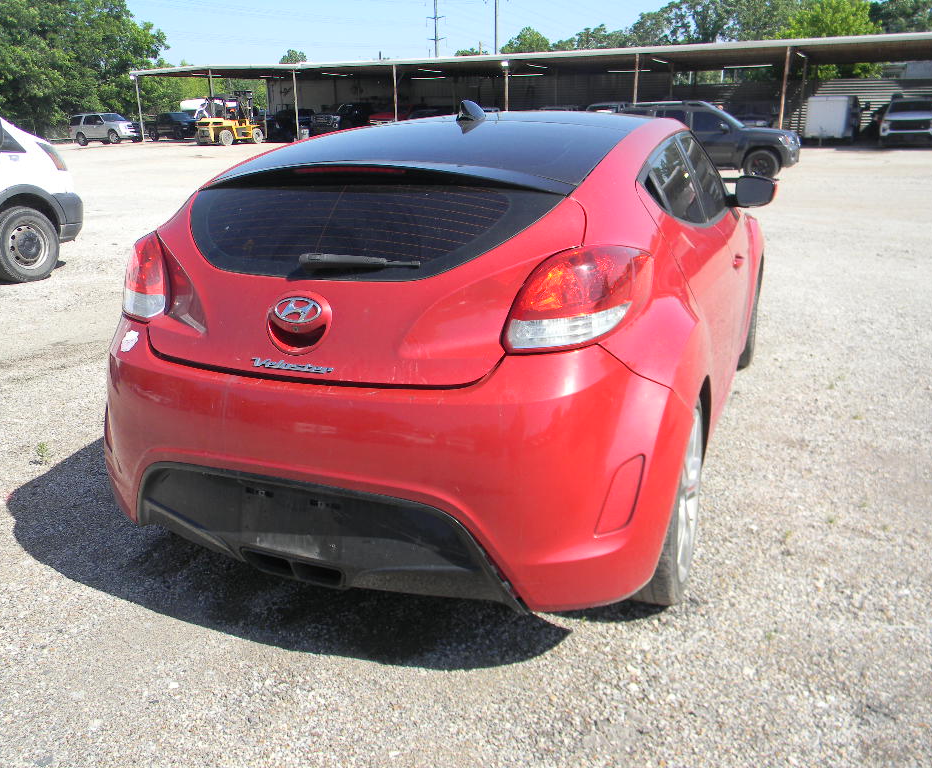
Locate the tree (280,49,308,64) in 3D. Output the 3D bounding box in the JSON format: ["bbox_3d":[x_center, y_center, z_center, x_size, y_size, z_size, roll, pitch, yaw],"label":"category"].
[{"bbox_3d":[-14.975,-25.187,72.327,4.800,7.500,4.800,-1,18,0],"label":"tree"}]

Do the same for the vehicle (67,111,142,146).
[{"bbox_3d":[-25.400,-18.050,58.500,5.150,1.950,1.980,4,18,16],"label":"vehicle"}]

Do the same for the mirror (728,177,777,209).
[{"bbox_3d":[1.342,-0.887,3.858,0.230,0.150,0.140,6,19,21],"label":"mirror"}]

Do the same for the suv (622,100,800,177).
[{"bbox_3d":[5.080,-5.330,18.450,4.550,1.820,1.870,5,19,19],"label":"suv"}]

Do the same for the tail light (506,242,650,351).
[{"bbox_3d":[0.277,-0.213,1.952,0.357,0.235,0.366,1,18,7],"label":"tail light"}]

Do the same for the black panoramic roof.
[{"bbox_3d":[0.032,-0.845,2.921,1.140,0.230,1.780,6,19,21],"label":"black panoramic roof"}]

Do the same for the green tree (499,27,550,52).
[{"bbox_3d":[4.855,-24.506,67.586,6.300,8.400,6.300,-1,18,0],"label":"green tree"}]

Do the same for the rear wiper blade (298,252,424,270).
[{"bbox_3d":[-0.264,-0.289,1.997,0.330,0.045,0.055,6,19,21],"label":"rear wiper blade"}]

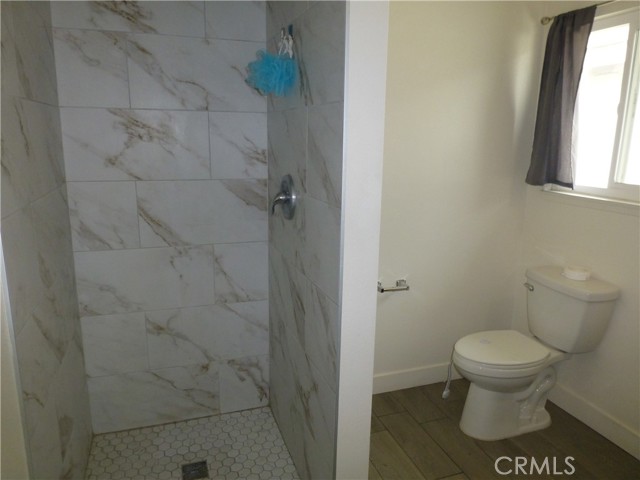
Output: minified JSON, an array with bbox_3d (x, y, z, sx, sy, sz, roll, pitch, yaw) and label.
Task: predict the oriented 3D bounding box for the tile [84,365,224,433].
[{"bbox_3d":[-0.808,0.785,2.213,0.599,0.296,0.012,-3,12,-18],"label":"tile"}]

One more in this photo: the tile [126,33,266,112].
[{"bbox_3d":[-0.533,-0.732,1.986,0.593,0.305,0.012,-3,12,-18],"label":"tile"}]

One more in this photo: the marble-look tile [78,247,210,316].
[{"bbox_3d":[-0.802,0.186,2.089,0.598,0.305,0.012,-3,12,-18],"label":"marble-look tile"}]

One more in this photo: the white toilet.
[{"bbox_3d":[0.993,0.591,2.187,0.735,0.765,0.430,-4,12,-21],"label":"white toilet"}]

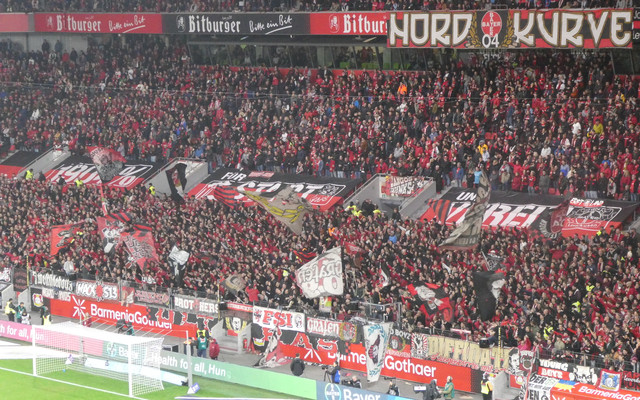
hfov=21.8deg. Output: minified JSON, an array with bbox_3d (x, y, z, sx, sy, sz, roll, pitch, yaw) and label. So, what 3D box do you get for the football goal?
[{"bbox_3d":[-10.841,7.637,81.038,7.560,2.550,2.150,5,8,44],"label":"football goal"}]

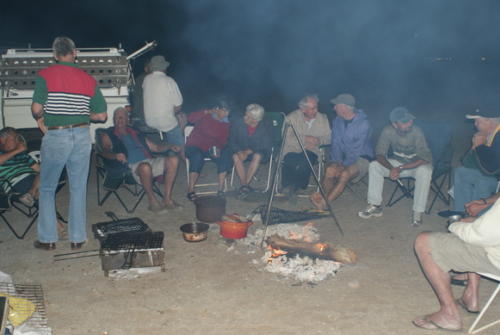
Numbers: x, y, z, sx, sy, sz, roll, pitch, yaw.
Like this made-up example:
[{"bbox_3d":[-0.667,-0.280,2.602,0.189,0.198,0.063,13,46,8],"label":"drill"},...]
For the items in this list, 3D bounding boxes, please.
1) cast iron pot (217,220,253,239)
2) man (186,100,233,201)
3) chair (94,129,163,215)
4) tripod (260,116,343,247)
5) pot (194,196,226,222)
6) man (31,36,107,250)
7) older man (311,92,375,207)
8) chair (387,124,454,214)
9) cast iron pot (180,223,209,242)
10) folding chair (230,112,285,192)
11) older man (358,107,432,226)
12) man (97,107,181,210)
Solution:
[{"bbox_3d":[-0.148,0.552,5.074,0.335,0.145,0.265,0,11,0],"label":"cast iron pot"},{"bbox_3d":[-0.510,-0.261,6.692,0.570,1.130,0.800,-2,11,-12],"label":"man"},{"bbox_3d":[-1.360,-0.040,6.170,0.600,0.880,0.770,7,13,31],"label":"chair"},{"bbox_3d":[0.465,0.083,5.017,0.750,1.090,0.730,0,11,0],"label":"tripod"},{"bbox_3d":[-0.400,0.416,5.577,0.310,0.215,0.310,0,11,0],"label":"pot"},{"bbox_3d":[-1.545,-0.197,4.671,0.620,1.770,0.420,-2,11,-10],"label":"man"},{"bbox_3d":[1.070,-0.215,6.243,0.540,1.210,0.820,8,14,37],"label":"older man"},{"bbox_3d":[1.860,-0.021,6.056,0.700,0.900,0.600,10,15,41],"label":"chair"},{"bbox_3d":[-0.490,0.593,4.963,0.245,0.110,0.245,0,11,0],"label":"cast iron pot"},{"bbox_3d":[0.100,-0.196,6.909,0.600,0.920,0.620,3,11,14],"label":"folding chair"},{"bbox_3d":[1.545,-0.074,5.674,0.620,1.140,0.840,6,13,29],"label":"older man"},{"bbox_3d":[-1.235,-0.128,6.101,0.700,1.080,0.950,-11,15,-43],"label":"man"}]

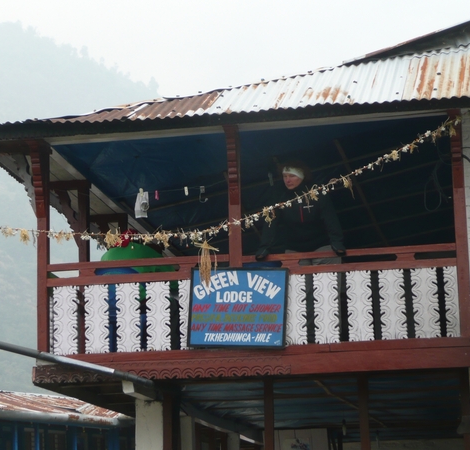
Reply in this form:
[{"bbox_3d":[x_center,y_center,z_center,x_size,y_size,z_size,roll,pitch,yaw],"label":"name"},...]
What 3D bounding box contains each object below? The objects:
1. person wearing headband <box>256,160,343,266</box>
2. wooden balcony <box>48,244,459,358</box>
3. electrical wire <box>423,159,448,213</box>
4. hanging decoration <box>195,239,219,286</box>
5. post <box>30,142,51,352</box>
[{"bbox_3d":[0.595,0.244,14.400,0.779,1.642,0.500,-4,-11,14],"label":"person wearing headband"},{"bbox_3d":[0.155,0.647,14.197,3.609,0.799,0.150,-3,-10,9],"label":"wooden balcony"},{"bbox_3d":[1.737,-0.342,14.414,0.208,0.468,0.100,-3,-10,9],"label":"electrical wire"},{"bbox_3d":[-0.232,0.316,14.012,0.194,0.396,0.140,-3,-10,9],"label":"hanging decoration"},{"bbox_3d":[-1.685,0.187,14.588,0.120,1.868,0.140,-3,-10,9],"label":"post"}]

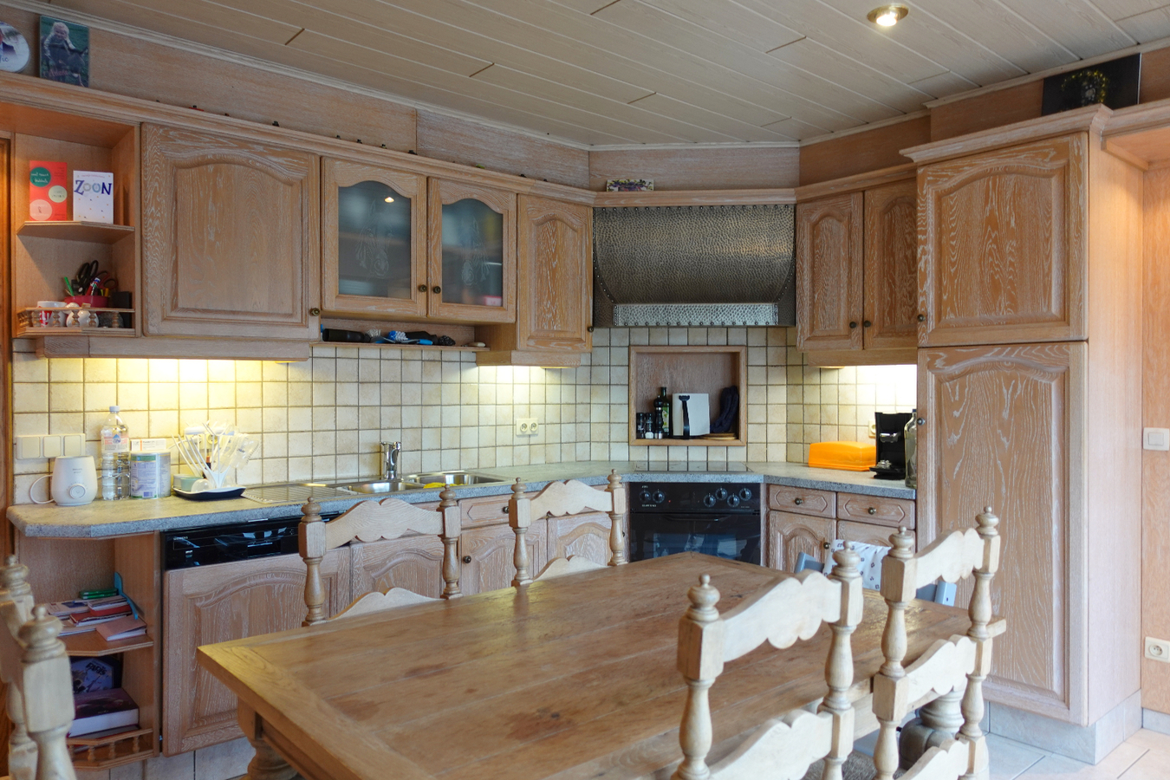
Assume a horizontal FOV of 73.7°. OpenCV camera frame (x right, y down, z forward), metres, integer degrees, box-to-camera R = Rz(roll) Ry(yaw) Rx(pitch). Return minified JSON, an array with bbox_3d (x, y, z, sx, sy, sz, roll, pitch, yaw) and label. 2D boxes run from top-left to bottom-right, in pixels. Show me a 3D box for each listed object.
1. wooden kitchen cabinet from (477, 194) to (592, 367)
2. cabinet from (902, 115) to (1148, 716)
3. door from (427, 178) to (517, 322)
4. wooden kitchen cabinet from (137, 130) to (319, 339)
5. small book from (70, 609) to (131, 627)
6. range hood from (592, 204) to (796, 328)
[{"bbox_3d":[-0.244,-0.501,3.744,0.429,0.762,0.352,0,0,-38],"label":"wooden kitchen cabinet"},{"bbox_3d":[1.650,0.097,2.932,0.571,2.035,0.622,0,0,-41],"label":"cabinet"},{"bbox_3d":[-0.483,-0.587,3.346,0.439,0.578,0.030,0,0,-38],"label":"door"},{"bbox_3d":[-1.363,-0.546,2.941,0.611,0.715,0.345,0,0,-40],"label":"wooden kitchen cabinet"},{"bbox_3d":[-1.657,0.765,2.670,0.159,0.021,0.197,0,0,-40],"label":"small book"},{"bbox_3d":[0.550,-0.613,4.040,0.992,0.590,0.452,0,0,5],"label":"range hood"}]

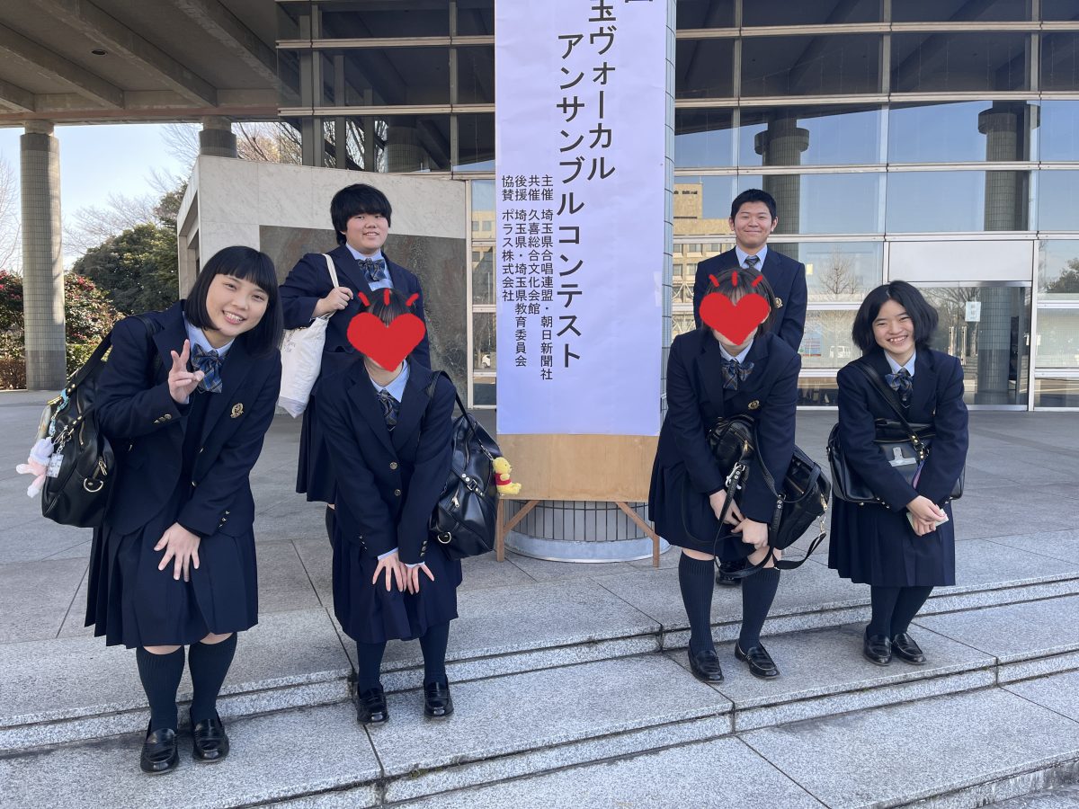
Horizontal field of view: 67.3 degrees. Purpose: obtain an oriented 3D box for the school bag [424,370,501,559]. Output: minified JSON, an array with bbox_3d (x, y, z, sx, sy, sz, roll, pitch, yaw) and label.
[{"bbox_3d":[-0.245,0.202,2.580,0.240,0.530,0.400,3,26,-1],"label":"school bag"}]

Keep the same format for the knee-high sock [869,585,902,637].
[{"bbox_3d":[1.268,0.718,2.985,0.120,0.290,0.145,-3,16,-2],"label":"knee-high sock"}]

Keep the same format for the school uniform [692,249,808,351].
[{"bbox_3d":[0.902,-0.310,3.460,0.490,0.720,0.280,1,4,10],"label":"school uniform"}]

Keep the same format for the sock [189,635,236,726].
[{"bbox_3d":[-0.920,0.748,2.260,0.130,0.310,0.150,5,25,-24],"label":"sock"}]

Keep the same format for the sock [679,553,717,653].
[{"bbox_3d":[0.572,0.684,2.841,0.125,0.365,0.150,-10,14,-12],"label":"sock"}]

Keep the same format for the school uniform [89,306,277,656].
[{"bbox_3d":[-0.966,0.185,2.240,0.500,0.900,0.450,-2,8,-18],"label":"school uniform"}]

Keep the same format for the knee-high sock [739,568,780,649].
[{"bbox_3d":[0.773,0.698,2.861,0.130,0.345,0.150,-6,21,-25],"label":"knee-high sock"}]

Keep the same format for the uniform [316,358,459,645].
[{"bbox_3d":[-0.466,0.272,2.491,0.430,0.824,0.520,-1,4,-12],"label":"uniform"}]

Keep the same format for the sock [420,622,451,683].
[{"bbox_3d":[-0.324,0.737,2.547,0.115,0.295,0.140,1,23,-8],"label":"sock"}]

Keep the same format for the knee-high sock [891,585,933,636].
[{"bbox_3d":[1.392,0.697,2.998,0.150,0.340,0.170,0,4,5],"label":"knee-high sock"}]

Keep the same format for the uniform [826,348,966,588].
[{"bbox_3d":[1.286,0.217,2.939,0.450,0.832,0.440,1,4,13],"label":"uniform"}]

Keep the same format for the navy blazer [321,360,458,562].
[{"bbox_3d":[-0.460,0.151,2.444,0.420,0.565,0.460,-1,4,-12],"label":"navy blazer"}]

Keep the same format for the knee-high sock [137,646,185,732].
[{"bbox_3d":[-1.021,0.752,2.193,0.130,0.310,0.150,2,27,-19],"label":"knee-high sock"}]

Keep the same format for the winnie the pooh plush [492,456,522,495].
[{"bbox_3d":[-0.104,0.225,2.569,0.095,0.125,0.075,1,4,10],"label":"winnie the pooh plush"}]

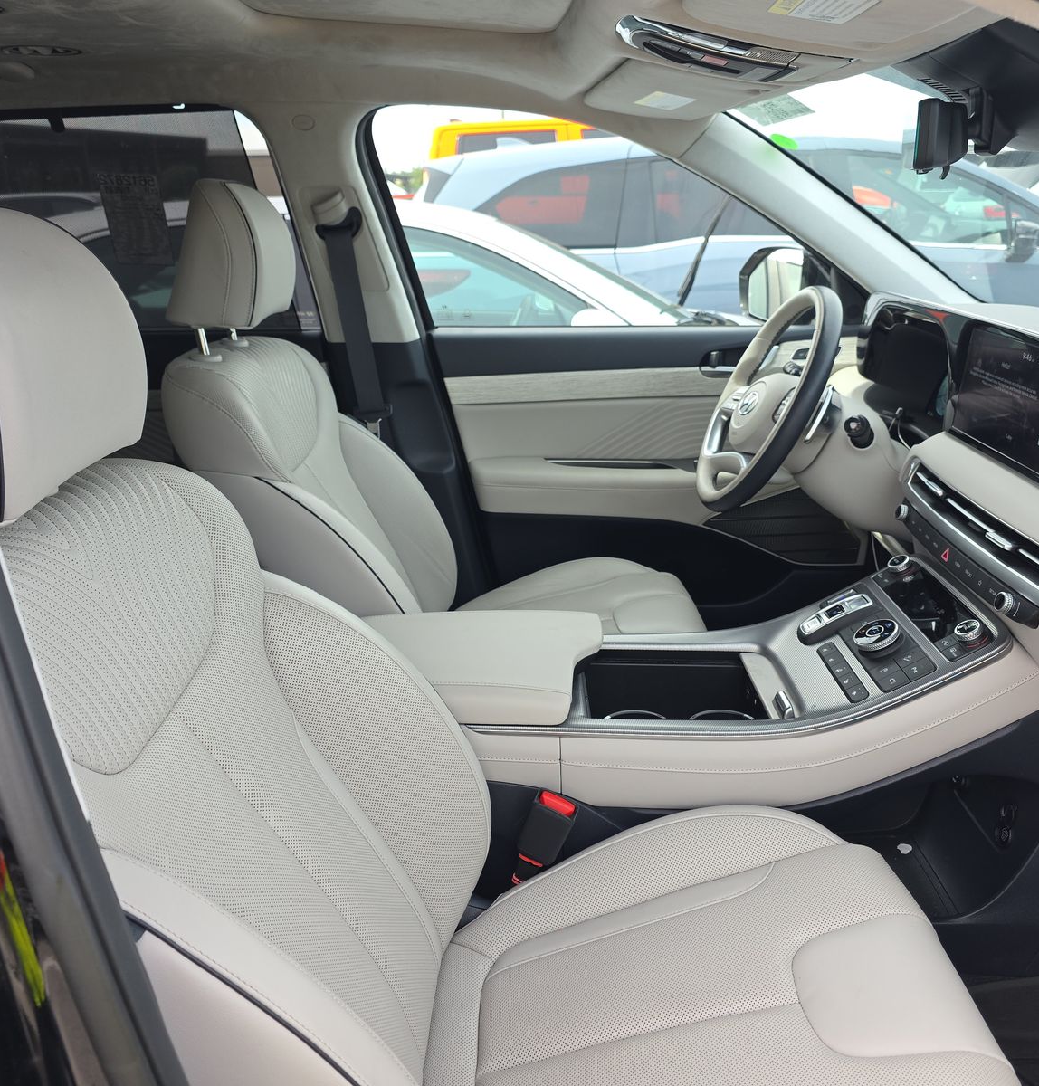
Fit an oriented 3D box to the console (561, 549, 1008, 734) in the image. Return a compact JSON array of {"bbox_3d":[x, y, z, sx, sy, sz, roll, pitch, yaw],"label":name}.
[{"bbox_3d":[0.285,0.126,1.160,0.490,0.170,0.290,0,19,2],"label":"console"}]

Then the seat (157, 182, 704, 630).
[{"bbox_3d":[-0.079,-0.070,1.526,0.810,0.960,0.550,0,19,2],"label":"seat"}]

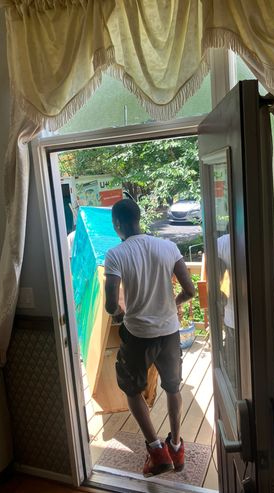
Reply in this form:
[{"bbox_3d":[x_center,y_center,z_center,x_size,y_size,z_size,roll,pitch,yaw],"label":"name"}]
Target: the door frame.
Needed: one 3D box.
[{"bbox_3d":[0.029,0.429,2.152,1.003,2.059,0.150,-1,11,21],"label":"door frame"}]

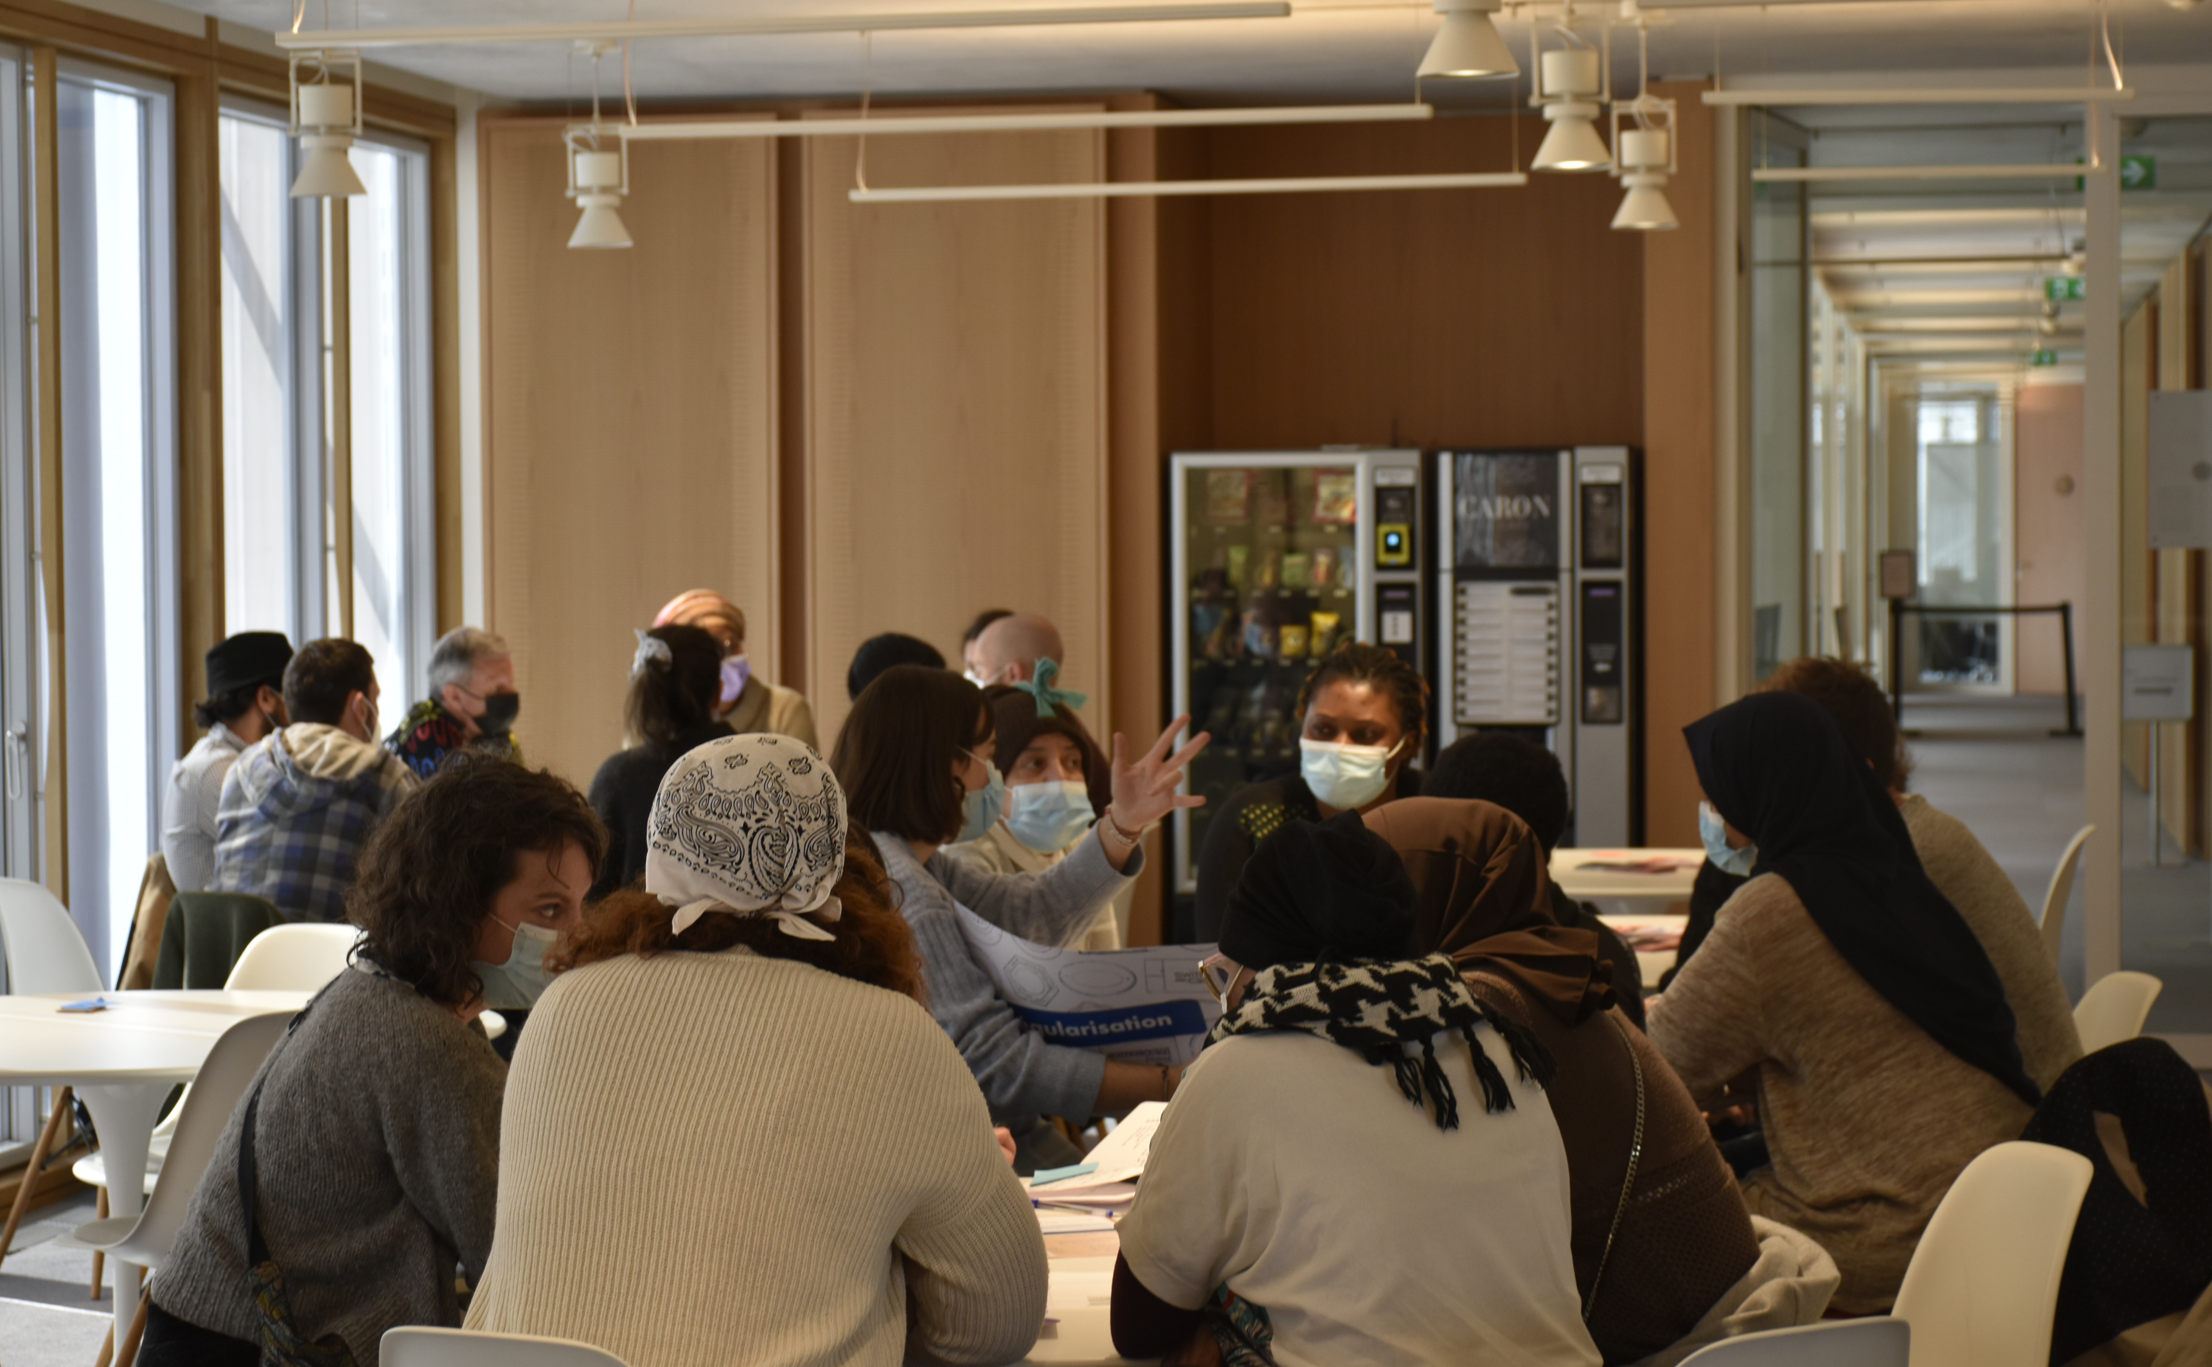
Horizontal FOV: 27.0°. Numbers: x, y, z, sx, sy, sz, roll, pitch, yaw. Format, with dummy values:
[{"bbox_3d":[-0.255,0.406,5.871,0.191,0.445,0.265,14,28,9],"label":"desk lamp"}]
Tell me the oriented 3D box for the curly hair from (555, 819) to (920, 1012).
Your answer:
[{"bbox_3d":[-0.332,0.210,4.170,0.320,0.180,0.260,-1,2,-18],"label":"curly hair"}]

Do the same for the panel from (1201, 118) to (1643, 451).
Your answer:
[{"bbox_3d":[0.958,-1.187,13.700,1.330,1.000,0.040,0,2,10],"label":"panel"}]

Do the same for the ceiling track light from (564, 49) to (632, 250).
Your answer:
[{"bbox_3d":[-1.315,-1.387,11.927,0.175,0.528,0.171,0,2,11],"label":"ceiling track light"}]

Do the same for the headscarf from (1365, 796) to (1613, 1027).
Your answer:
[{"bbox_3d":[0.403,0.250,4.900,0.270,0.260,0.280,-2,2,-41],"label":"headscarf"}]

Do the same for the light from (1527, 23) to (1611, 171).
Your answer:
[{"bbox_3d":[0.950,-1.204,9.450,0.172,0.302,0.168,0,2,10],"label":"light"}]

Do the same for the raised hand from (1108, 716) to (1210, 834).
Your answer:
[{"bbox_3d":[0.071,0.123,6.200,0.135,0.158,0.090,-1,2,-9],"label":"raised hand"}]

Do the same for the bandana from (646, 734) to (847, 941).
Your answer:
[{"bbox_3d":[-0.341,0.143,4.380,0.190,0.185,0.215,-1,2,-9],"label":"bandana"}]

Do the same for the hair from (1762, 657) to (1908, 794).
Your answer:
[{"bbox_3d":[1.048,0.065,6.680,0.220,0.220,0.190,-1,2,-16],"label":"hair"}]

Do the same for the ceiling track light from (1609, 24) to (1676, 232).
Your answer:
[{"bbox_3d":[1.335,-1.383,11.466,0.175,0.521,0.172,0,2,11],"label":"ceiling track light"}]

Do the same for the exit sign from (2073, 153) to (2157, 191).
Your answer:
[{"bbox_3d":[3.044,-1.538,13.900,0.245,0.102,0.040,0,2,10],"label":"exit sign"}]

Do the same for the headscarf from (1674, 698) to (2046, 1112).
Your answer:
[{"bbox_3d":[0.939,0.270,5.750,0.400,0.520,0.360,0,2,21],"label":"headscarf"}]

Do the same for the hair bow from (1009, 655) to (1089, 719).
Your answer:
[{"bbox_3d":[-0.080,0.006,6.500,0.112,0.092,0.055,-1,2,-6],"label":"hair bow"}]

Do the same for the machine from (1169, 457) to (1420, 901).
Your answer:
[{"bbox_3d":[0.631,0.159,13.867,0.735,1.695,0.780,0,2,11],"label":"machine"}]

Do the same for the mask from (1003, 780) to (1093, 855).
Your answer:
[{"bbox_3d":[-0.080,0.192,6.650,0.138,0.106,0.085,-1,2,-10],"label":"mask"}]

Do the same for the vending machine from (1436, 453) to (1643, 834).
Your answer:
[{"bbox_3d":[1.305,0.156,13.709,0.553,1.700,0.720,0,2,11],"label":"vending machine"}]

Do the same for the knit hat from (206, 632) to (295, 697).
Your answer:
[{"bbox_3d":[-1.829,-0.041,9.850,0.200,0.138,0.180,-2,3,-33],"label":"knit hat"}]

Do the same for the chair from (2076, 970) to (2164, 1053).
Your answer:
[{"bbox_3d":[1.251,0.844,6.727,0.540,0.830,0.465,-1,2,-16],"label":"chair"}]

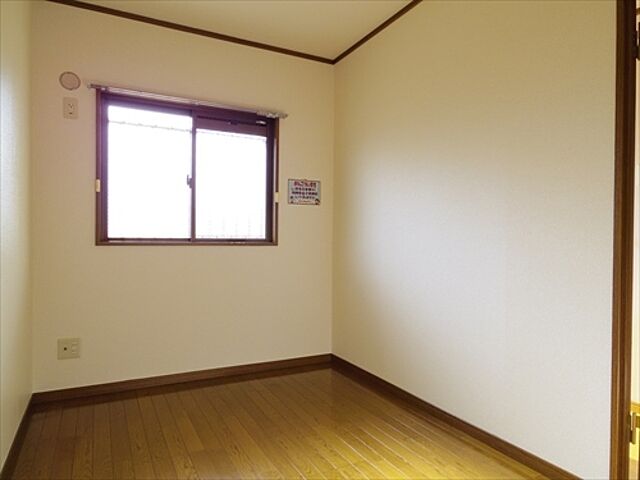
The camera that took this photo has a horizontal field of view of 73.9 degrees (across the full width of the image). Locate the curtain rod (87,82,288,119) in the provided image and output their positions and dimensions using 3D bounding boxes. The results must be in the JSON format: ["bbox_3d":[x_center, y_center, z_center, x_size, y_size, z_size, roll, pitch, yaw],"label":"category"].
[{"bbox_3d":[-0.796,-0.902,2.791,1.276,0.030,0.060,0,0,-28],"label":"curtain rod"}]

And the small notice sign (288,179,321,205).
[{"bbox_3d":[-0.115,-0.354,3.187,0.262,0.183,0.005,0,0,-28],"label":"small notice sign"}]

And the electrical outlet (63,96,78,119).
[{"bbox_3d":[-1.448,-0.765,2.478,0.072,0.120,0.010,0,0,-28],"label":"electrical outlet"}]

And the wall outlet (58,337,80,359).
[{"bbox_3d":[-1.465,0.636,2.486,0.115,0.120,0.010,0,0,-28],"label":"wall outlet"}]

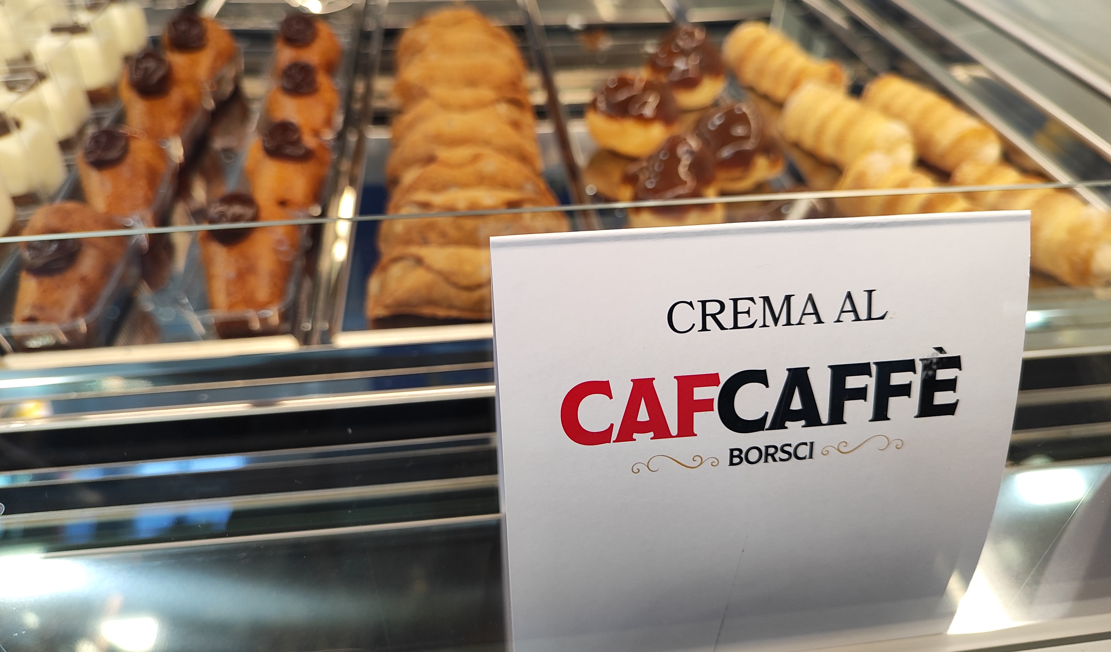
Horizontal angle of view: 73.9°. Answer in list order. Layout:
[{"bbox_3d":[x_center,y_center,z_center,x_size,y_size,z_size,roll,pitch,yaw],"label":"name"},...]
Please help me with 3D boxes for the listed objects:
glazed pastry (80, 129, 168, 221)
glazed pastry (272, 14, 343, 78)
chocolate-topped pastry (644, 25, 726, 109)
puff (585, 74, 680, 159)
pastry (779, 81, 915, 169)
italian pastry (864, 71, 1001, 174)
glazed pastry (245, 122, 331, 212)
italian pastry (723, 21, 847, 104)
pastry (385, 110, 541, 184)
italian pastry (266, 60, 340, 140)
[{"bbox_3d":[-0.193,-0.067,0.331,0.035,0.041,0.045,-4,42,-6],"label":"glazed pastry"},{"bbox_3d":[-0.175,-0.195,0.532,0.045,0.047,0.073,-3,40,-5],"label":"glazed pastry"},{"bbox_3d":[0.090,-0.180,0.516,0.053,0.051,0.053,-3,40,-5],"label":"chocolate-topped pastry"},{"bbox_3d":[0.048,-0.132,0.463,0.055,0.046,0.055,-3,40,-5],"label":"puff"},{"bbox_3d":[0.157,-0.110,0.401,0.064,0.029,0.029,33,50,30],"label":"pastry"},{"bbox_3d":[0.238,-0.130,0.471,0.036,0.037,0.091,-16,43,-19],"label":"italian pastry"},{"bbox_3d":[-0.122,-0.072,0.339,0.037,0.041,0.045,-4,42,-6],"label":"glazed pastry"},{"bbox_3d":[0.143,-0.167,0.465,0.029,0.029,0.073,-26,48,-28],"label":"italian pastry"},{"bbox_3d":[-0.045,-0.087,0.364,0.078,0.035,0.051,-4,42,-6],"label":"pastry"},{"bbox_3d":[-0.157,-0.139,0.466,0.045,0.047,0.073,-3,40,-5],"label":"italian pastry"}]

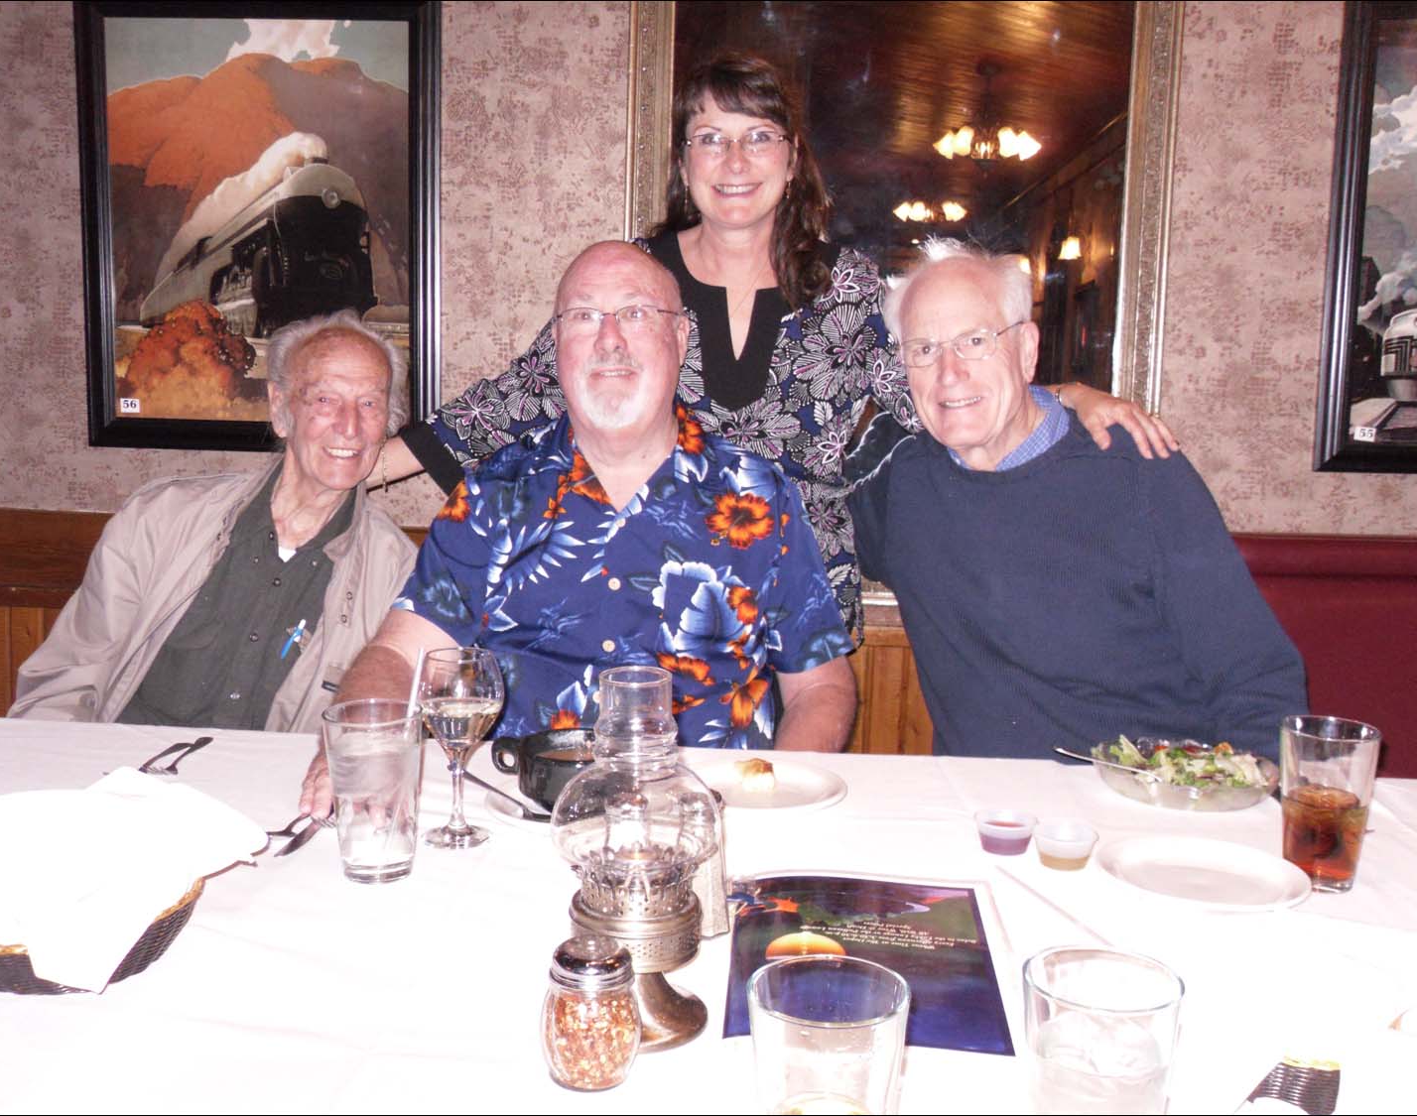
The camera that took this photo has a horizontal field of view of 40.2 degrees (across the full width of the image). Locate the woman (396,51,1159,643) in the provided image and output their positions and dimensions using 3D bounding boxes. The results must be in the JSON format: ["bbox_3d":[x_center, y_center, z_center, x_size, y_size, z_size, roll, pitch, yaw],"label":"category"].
[{"bbox_3d":[0.054,0.083,2.703,1.060,1.550,0.400,2,11,4],"label":"woman"}]

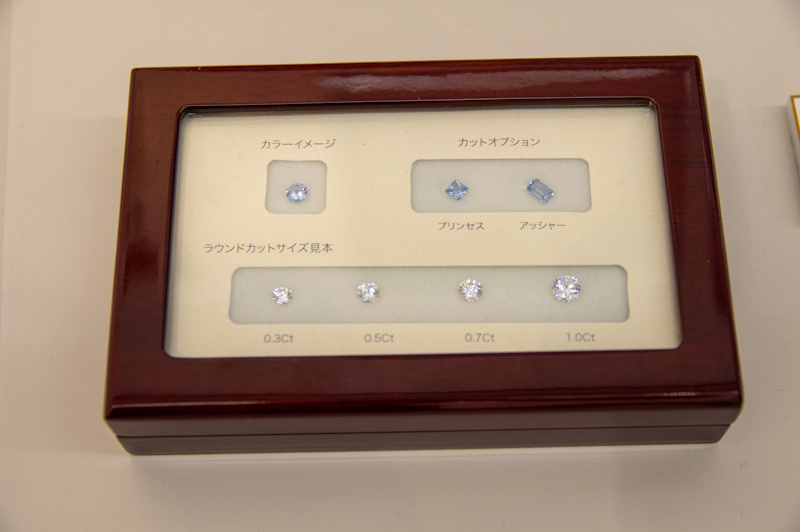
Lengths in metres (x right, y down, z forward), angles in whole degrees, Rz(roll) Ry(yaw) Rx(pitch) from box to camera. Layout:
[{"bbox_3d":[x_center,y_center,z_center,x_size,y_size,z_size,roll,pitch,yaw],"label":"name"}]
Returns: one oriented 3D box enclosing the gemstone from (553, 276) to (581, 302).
[{"bbox_3d":[0.039,0.006,0.332,0.006,0.004,0.006,-1,64,1],"label":"gemstone"}]

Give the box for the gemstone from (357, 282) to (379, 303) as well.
[{"bbox_3d":[-0.007,0.006,0.333,0.005,0.003,0.005,-1,64,1],"label":"gemstone"}]

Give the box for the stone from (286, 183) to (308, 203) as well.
[{"bbox_3d":[-0.025,-0.017,0.345,0.005,0.003,0.005,-1,64,1],"label":"stone"}]

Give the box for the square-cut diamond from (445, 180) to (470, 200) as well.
[{"bbox_3d":[0.014,-0.018,0.344,0.004,0.003,0.004,38,70,18],"label":"square-cut diamond"}]

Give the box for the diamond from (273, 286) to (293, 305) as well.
[{"bbox_3d":[-0.028,0.007,0.333,0.004,0.003,0.004,-1,64,1],"label":"diamond"}]

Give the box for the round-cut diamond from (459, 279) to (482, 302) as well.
[{"bbox_3d":[0.017,0.006,0.333,0.006,0.003,0.006,-1,64,1],"label":"round-cut diamond"}]

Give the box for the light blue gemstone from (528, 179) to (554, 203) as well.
[{"bbox_3d":[0.034,-0.018,0.344,0.004,0.003,0.006,-42,70,-17],"label":"light blue gemstone"}]

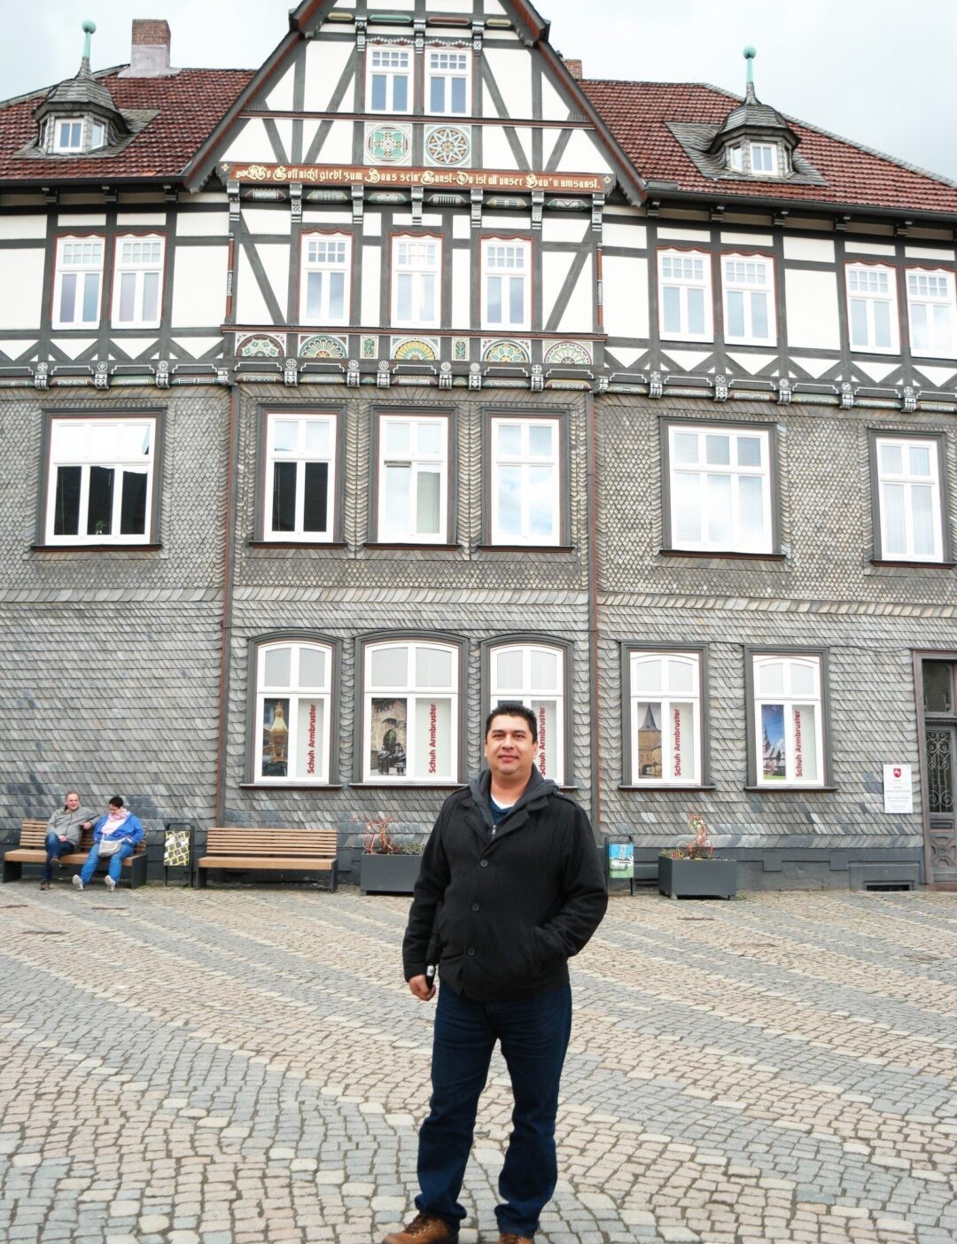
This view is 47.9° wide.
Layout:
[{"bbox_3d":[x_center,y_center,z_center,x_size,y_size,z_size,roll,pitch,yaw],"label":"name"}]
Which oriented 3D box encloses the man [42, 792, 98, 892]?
[{"bbox_3d":[-5.242,2.766,13.764,0.600,1.210,0.720,0,-7,3],"label":"man"}]

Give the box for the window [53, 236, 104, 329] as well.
[{"bbox_3d":[-5.587,-4.733,15.049,0.628,1.323,0.150,0,-7,2],"label":"window"}]

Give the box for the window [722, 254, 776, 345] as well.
[{"bbox_3d":[3.839,-4.559,15.277,0.730,1.308,0.150,1,-7,-7],"label":"window"}]

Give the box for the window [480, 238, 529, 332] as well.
[{"bbox_3d":[0.360,-4.529,14.421,0.650,1.220,0.150,1,-7,-3],"label":"window"}]

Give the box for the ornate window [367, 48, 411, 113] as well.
[{"bbox_3d":[-1.304,-7.932,15.791,0.681,1.057,0.180,1,-8,-3],"label":"ornate window"}]

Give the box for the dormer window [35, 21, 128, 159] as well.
[{"bbox_3d":[-6.309,-8.331,17.060,1.400,2.606,1.300,0,-8,2],"label":"dormer window"}]

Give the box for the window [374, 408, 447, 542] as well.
[{"bbox_3d":[-0.946,-2.070,15.518,1.065,1.965,0.180,1,-8,-3],"label":"window"}]

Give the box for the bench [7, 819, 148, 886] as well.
[{"bbox_3d":[-5.281,3.058,14.221,1.800,0.790,0.560,0,-8,3],"label":"bench"}]

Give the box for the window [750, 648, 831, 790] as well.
[{"bbox_3d":[4.162,1.322,14.485,1.001,1.811,0.200,2,-8,-10],"label":"window"}]

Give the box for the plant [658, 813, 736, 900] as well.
[{"bbox_3d":[2.896,3.089,14.289,0.830,1.110,0.620,1,-8,-5],"label":"plant"}]

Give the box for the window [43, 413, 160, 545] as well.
[{"bbox_3d":[-5.429,-2.051,15.469,1.697,1.968,0.180,0,-8,2],"label":"window"}]

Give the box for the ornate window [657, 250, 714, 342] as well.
[{"bbox_3d":[3.085,-4.848,16.003,0.834,1.483,0.180,1,-8,-8],"label":"ornate window"}]

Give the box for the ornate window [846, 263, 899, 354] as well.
[{"bbox_3d":[5.668,-4.499,15.496,0.717,1.318,0.150,1,-7,-7],"label":"ornate window"}]

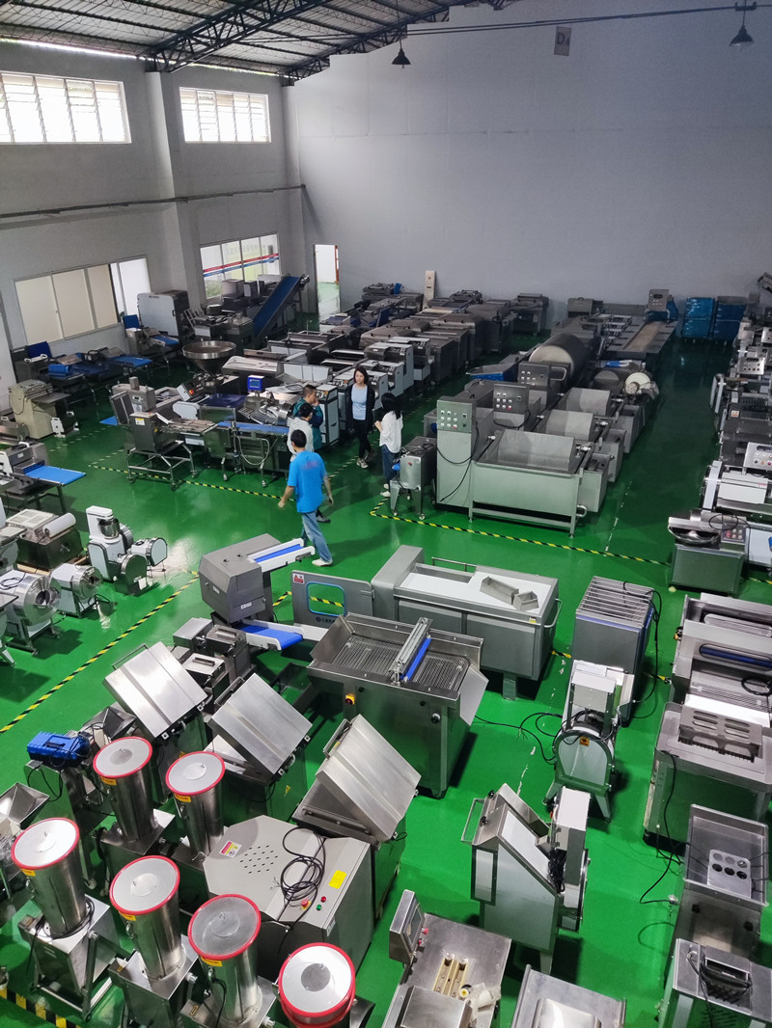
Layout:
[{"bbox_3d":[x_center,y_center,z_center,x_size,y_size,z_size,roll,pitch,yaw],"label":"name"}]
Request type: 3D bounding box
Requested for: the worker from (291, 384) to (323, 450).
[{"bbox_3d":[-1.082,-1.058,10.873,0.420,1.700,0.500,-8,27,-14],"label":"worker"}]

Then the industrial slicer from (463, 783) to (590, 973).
[{"bbox_3d":[0.883,2.227,4.667,0.730,1.230,0.490,10,28,21],"label":"industrial slicer"}]

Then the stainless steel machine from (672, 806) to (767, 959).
[{"bbox_3d":[1.996,2.396,4.531,0.450,0.960,0.620,10,28,21],"label":"stainless steel machine"}]

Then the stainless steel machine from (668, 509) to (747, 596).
[{"bbox_3d":[3.703,0.397,8.643,0.860,0.900,0.680,10,28,21],"label":"stainless steel machine"}]

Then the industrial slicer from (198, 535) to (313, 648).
[{"bbox_3d":[-1.038,0.975,7.415,0.980,1.120,1.160,-20,32,-34],"label":"industrial slicer"}]

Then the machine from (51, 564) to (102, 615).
[{"bbox_3d":[-3.479,0.839,8.420,0.500,0.560,0.380,10,28,21],"label":"machine"}]

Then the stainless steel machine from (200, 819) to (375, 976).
[{"bbox_3d":[-0.626,2.461,4.661,0.930,0.880,0.620,10,28,21],"label":"stainless steel machine"}]

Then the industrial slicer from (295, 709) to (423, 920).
[{"bbox_3d":[-0.176,2.051,5.025,0.690,1.200,0.630,10,28,21],"label":"industrial slicer"}]

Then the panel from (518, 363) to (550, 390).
[{"bbox_3d":[2.374,-2.191,11.832,0.470,0.410,0.200,10,28,21],"label":"panel"}]

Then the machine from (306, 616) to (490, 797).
[{"bbox_3d":[0.140,1.548,6.161,1.320,1.160,0.800,9,28,19],"label":"machine"}]

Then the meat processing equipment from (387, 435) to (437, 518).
[{"bbox_3d":[0.411,-0.544,10.621,0.480,0.950,0.800,10,28,21],"label":"meat processing equipment"}]

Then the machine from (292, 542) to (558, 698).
[{"bbox_3d":[0.406,0.952,7.469,2.570,1.060,0.880,10,28,21],"label":"machine"}]

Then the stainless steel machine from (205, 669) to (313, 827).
[{"bbox_3d":[-0.958,1.832,5.517,0.740,1.260,0.610,10,28,21],"label":"stainless steel machine"}]

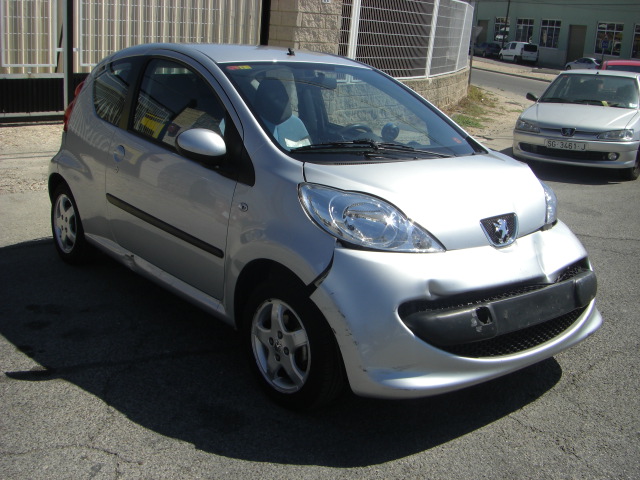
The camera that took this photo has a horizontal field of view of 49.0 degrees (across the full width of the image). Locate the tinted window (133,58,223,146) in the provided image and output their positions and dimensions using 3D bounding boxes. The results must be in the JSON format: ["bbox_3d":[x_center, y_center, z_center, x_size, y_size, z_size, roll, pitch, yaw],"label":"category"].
[{"bbox_3d":[-0.669,-0.644,3.370,0.110,0.390,0.940,10,7,-42],"label":"tinted window"}]

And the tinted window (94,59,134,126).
[{"bbox_3d":[-1.161,-0.828,3.947,0.110,0.360,0.600,8,9,-36],"label":"tinted window"}]

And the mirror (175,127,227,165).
[{"bbox_3d":[-0.491,-0.384,2.919,0.220,0.170,0.130,-8,18,-39],"label":"mirror"}]

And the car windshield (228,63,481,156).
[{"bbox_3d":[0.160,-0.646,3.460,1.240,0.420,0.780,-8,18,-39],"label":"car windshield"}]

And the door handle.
[{"bbox_3d":[-1.054,-0.457,3.707,0.045,0.090,0.130,-8,18,-39],"label":"door handle"}]

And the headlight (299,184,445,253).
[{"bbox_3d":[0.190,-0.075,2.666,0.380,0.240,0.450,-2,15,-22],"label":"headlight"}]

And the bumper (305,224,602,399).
[{"bbox_3d":[0.717,0.248,2.969,1.550,0.520,0.460,-8,18,-39],"label":"bumper"}]

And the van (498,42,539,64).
[{"bbox_3d":[19.333,-18.251,68.500,1.800,1.860,4.400,-1,17,-16],"label":"van"}]

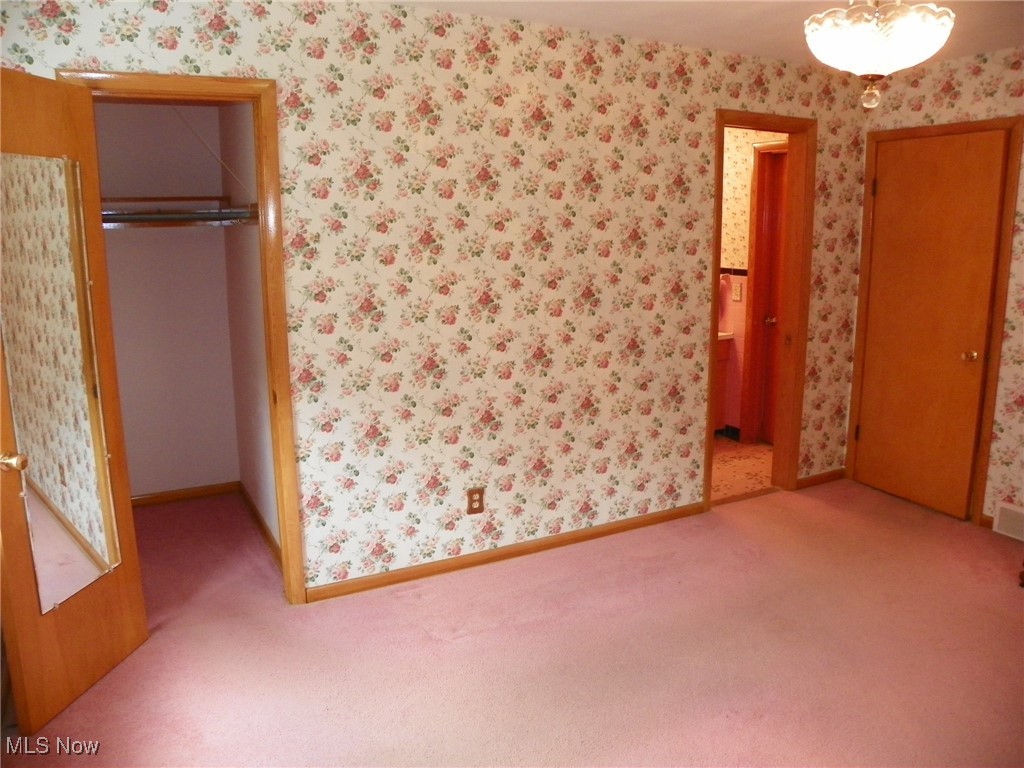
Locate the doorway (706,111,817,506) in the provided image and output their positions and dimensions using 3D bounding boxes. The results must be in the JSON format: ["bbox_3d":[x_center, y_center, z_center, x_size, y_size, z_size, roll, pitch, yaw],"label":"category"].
[{"bbox_3d":[1.338,-0.378,4.236,0.735,2.127,0.135,-6,13,-27],"label":"doorway"}]

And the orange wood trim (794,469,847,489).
[{"bbox_3d":[1.886,0.585,4.643,0.410,0.068,0.018,-6,13,-27],"label":"orange wood trim"}]

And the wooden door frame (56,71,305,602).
[{"bbox_3d":[-1.226,-0.071,2.923,0.719,2.100,0.135,-6,13,-27],"label":"wooden door frame"}]

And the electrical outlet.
[{"bbox_3d":[-0.165,0.540,3.535,0.079,0.119,0.010,-6,13,-27],"label":"electrical outlet"}]

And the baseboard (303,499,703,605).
[{"bbox_3d":[0.094,0.789,3.723,2.170,0.068,0.018,-6,13,-27],"label":"baseboard"}]

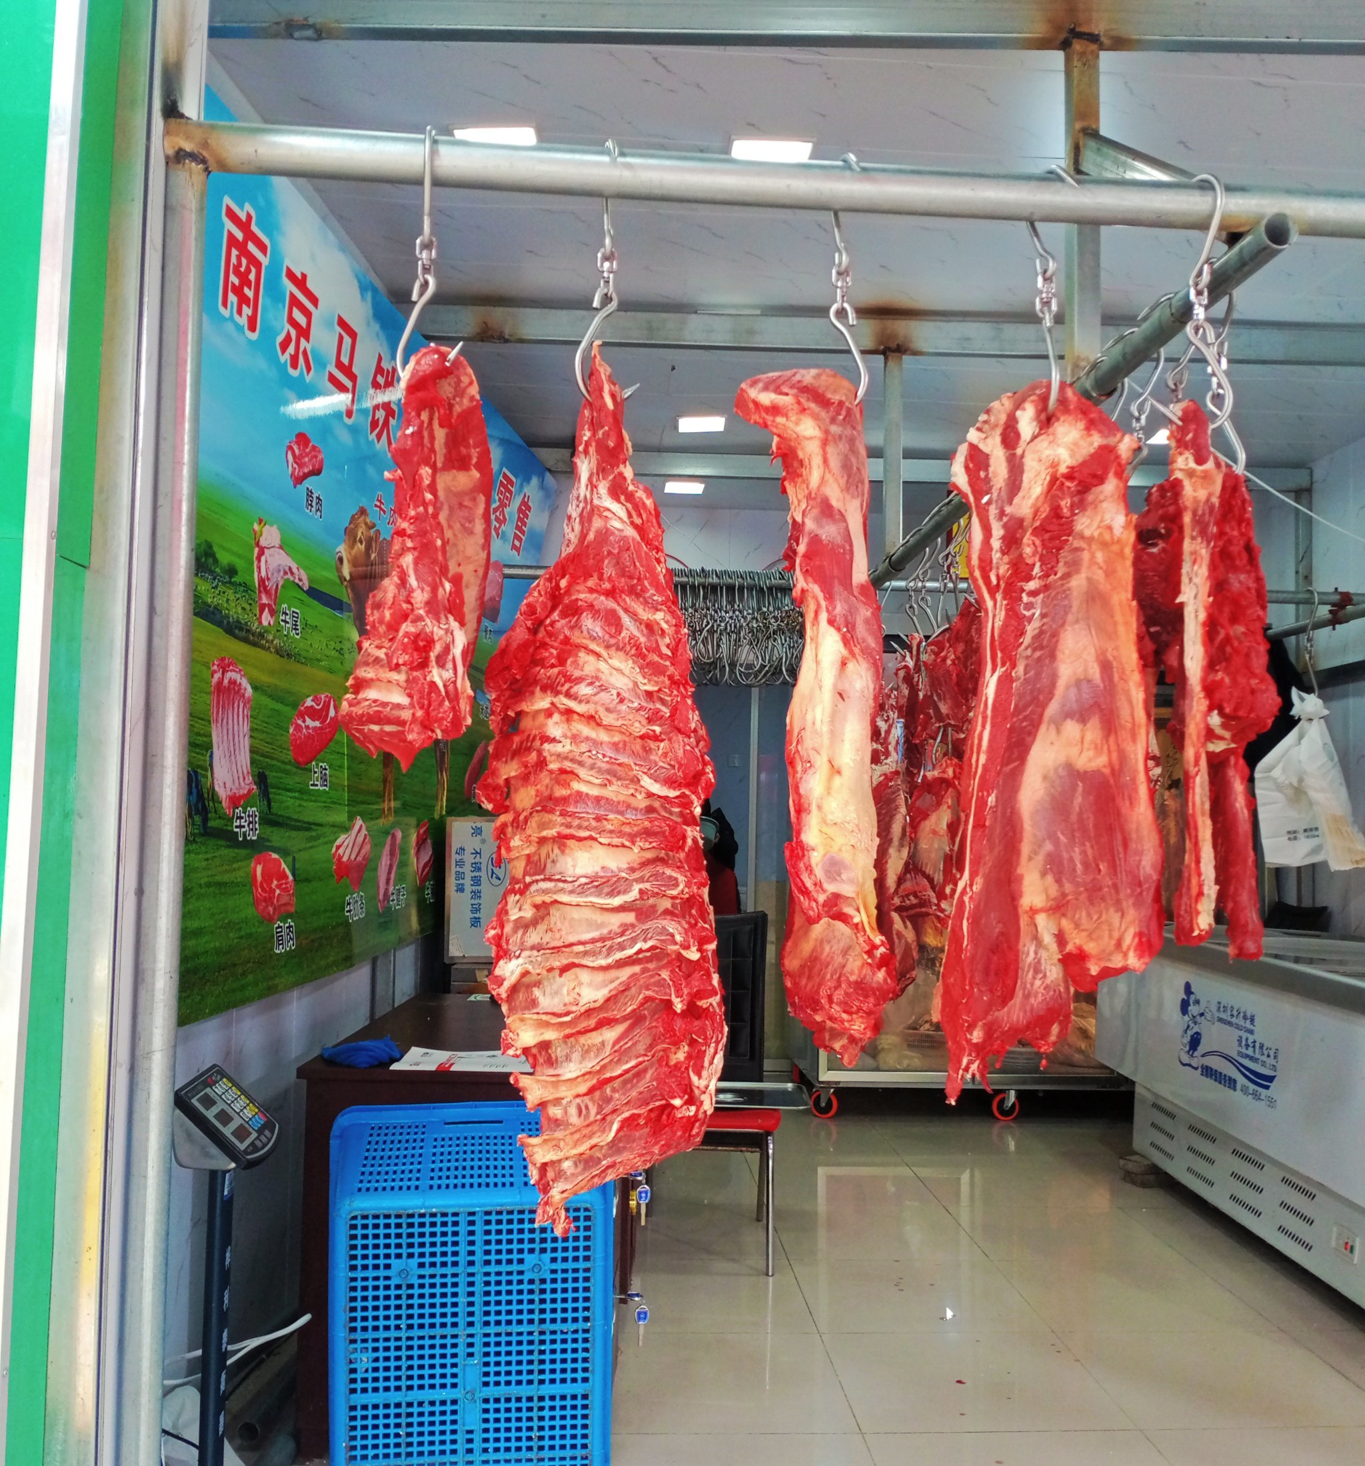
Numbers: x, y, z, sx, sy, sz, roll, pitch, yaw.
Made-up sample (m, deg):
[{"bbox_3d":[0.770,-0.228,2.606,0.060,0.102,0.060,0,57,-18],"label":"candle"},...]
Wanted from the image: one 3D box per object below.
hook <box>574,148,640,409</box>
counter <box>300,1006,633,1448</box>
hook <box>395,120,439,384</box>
[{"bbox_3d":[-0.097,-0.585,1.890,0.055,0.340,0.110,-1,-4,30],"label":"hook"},{"bbox_3d":[-0.452,1.097,3.560,0.640,0.770,1.280,1,-4,2],"label":"counter"},{"bbox_3d":[-0.320,-0.592,1.850,0.055,0.335,0.110,3,-4,-30],"label":"hook"}]

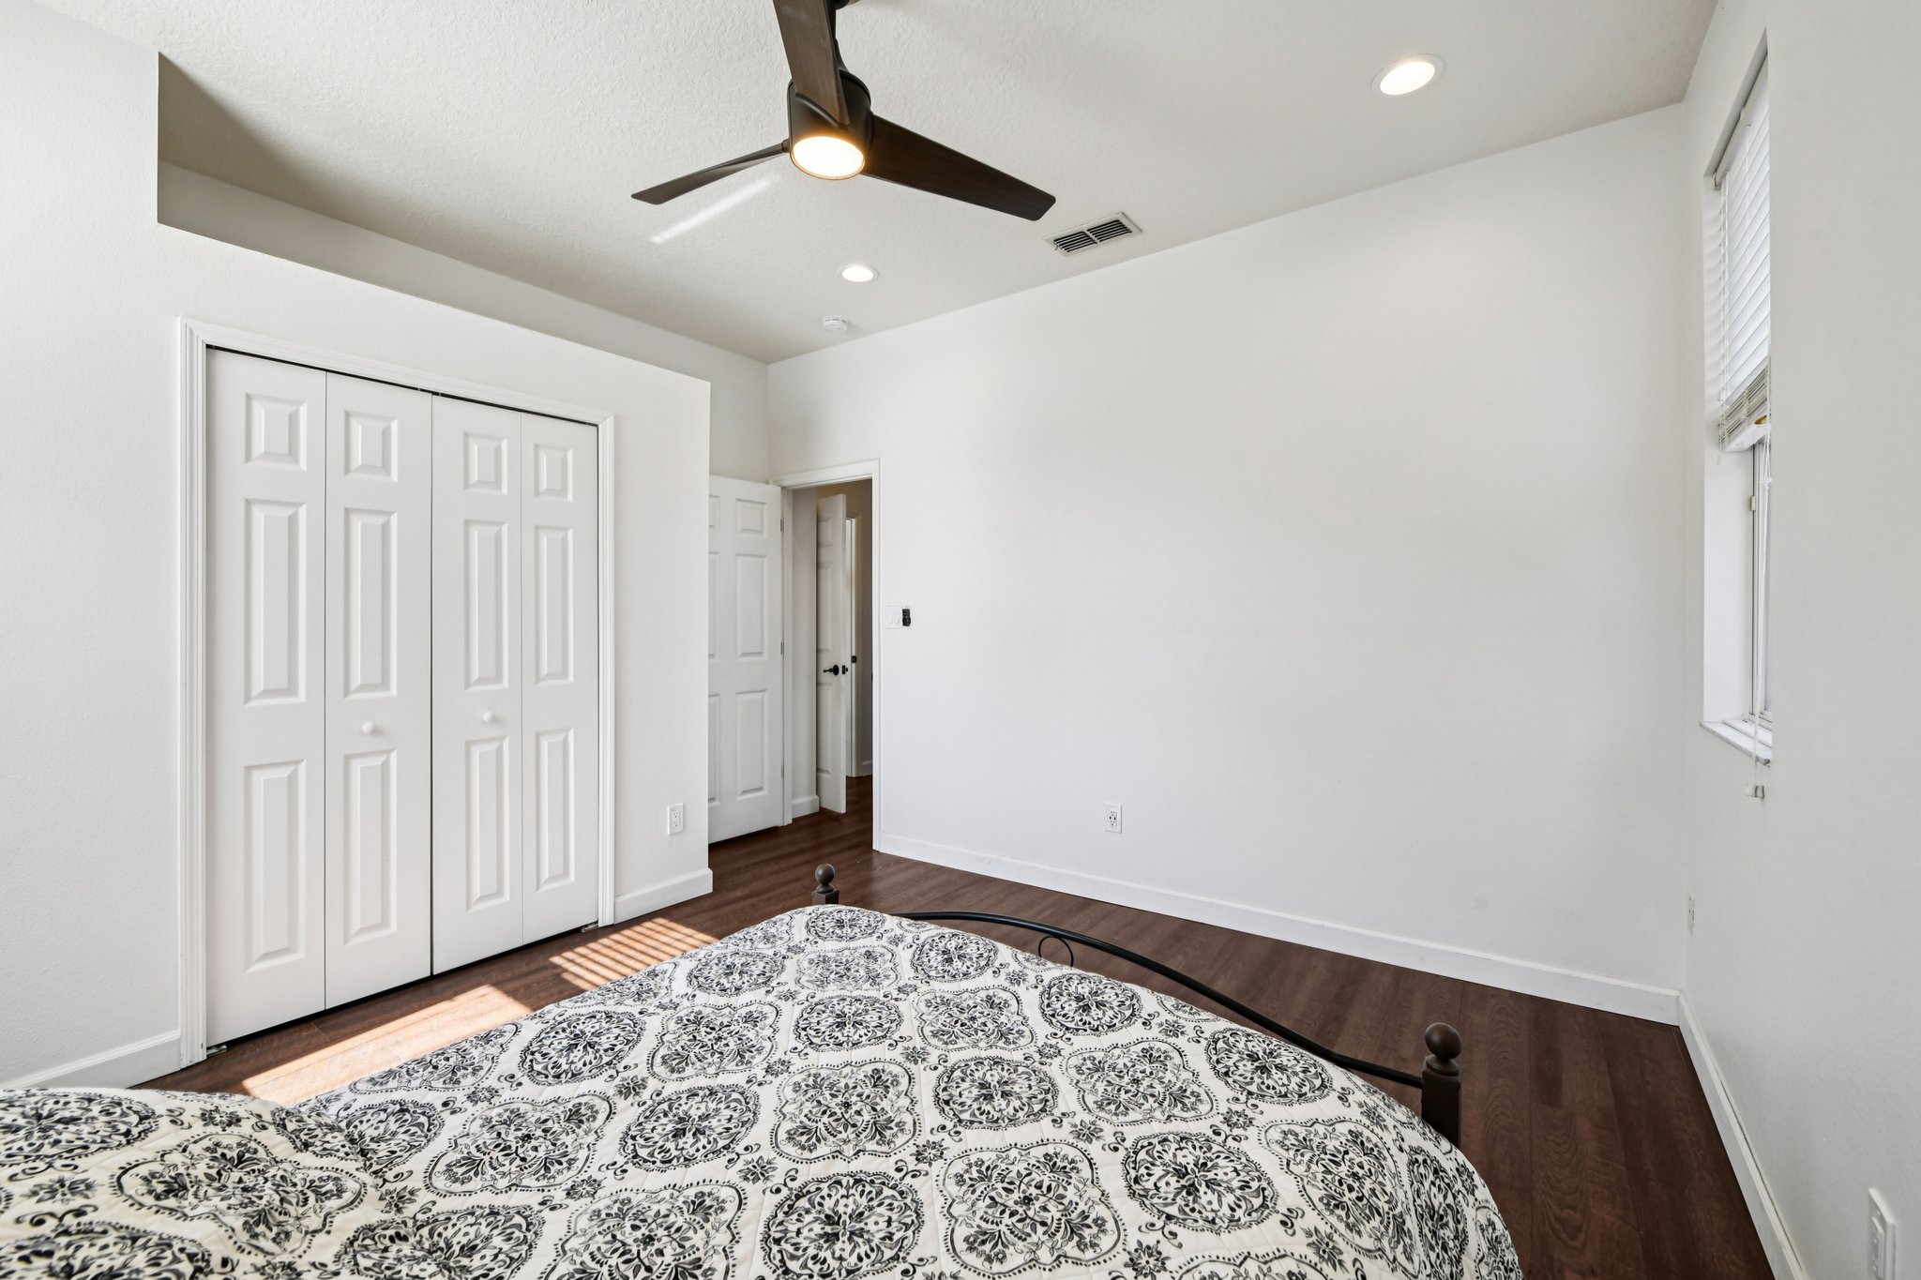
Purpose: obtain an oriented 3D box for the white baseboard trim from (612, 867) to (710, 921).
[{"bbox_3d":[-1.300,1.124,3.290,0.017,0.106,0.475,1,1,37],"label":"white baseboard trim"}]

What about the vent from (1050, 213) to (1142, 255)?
[{"bbox_3d":[0.545,-1.650,3.060,0.347,0.020,0.195,1,1,37],"label":"vent"}]

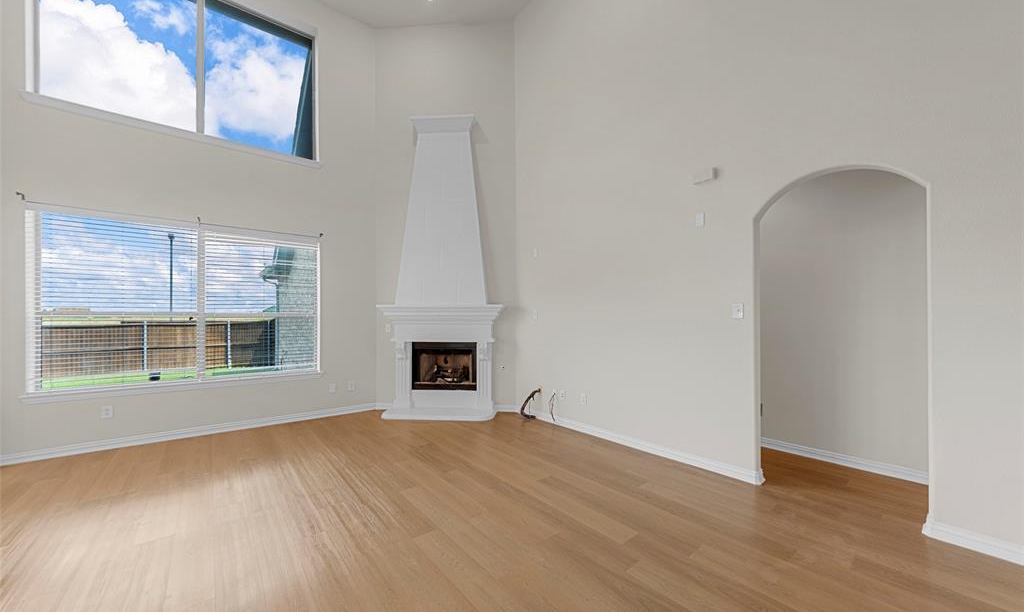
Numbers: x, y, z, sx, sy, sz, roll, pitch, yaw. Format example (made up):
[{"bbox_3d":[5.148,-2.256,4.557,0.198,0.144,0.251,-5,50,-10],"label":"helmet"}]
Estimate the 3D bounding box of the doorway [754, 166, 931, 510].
[{"bbox_3d":[2.335,0.221,2.520,0.150,2.430,0.911,1,-1,-44],"label":"doorway"}]

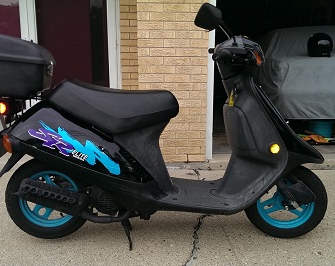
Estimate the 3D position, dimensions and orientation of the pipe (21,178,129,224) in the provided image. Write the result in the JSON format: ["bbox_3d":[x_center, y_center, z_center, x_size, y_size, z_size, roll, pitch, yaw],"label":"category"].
[{"bbox_3d":[-0.413,0.307,1.585,0.475,0.225,0.145,-1,9,-3],"label":"pipe"}]

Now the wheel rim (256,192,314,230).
[{"bbox_3d":[0.589,0.333,1.743,0.280,0.280,0.070,0,9,2],"label":"wheel rim"}]

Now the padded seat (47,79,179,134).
[{"bbox_3d":[-0.249,-0.129,1.623,0.600,0.243,0.250,-1,9,-3],"label":"padded seat"}]

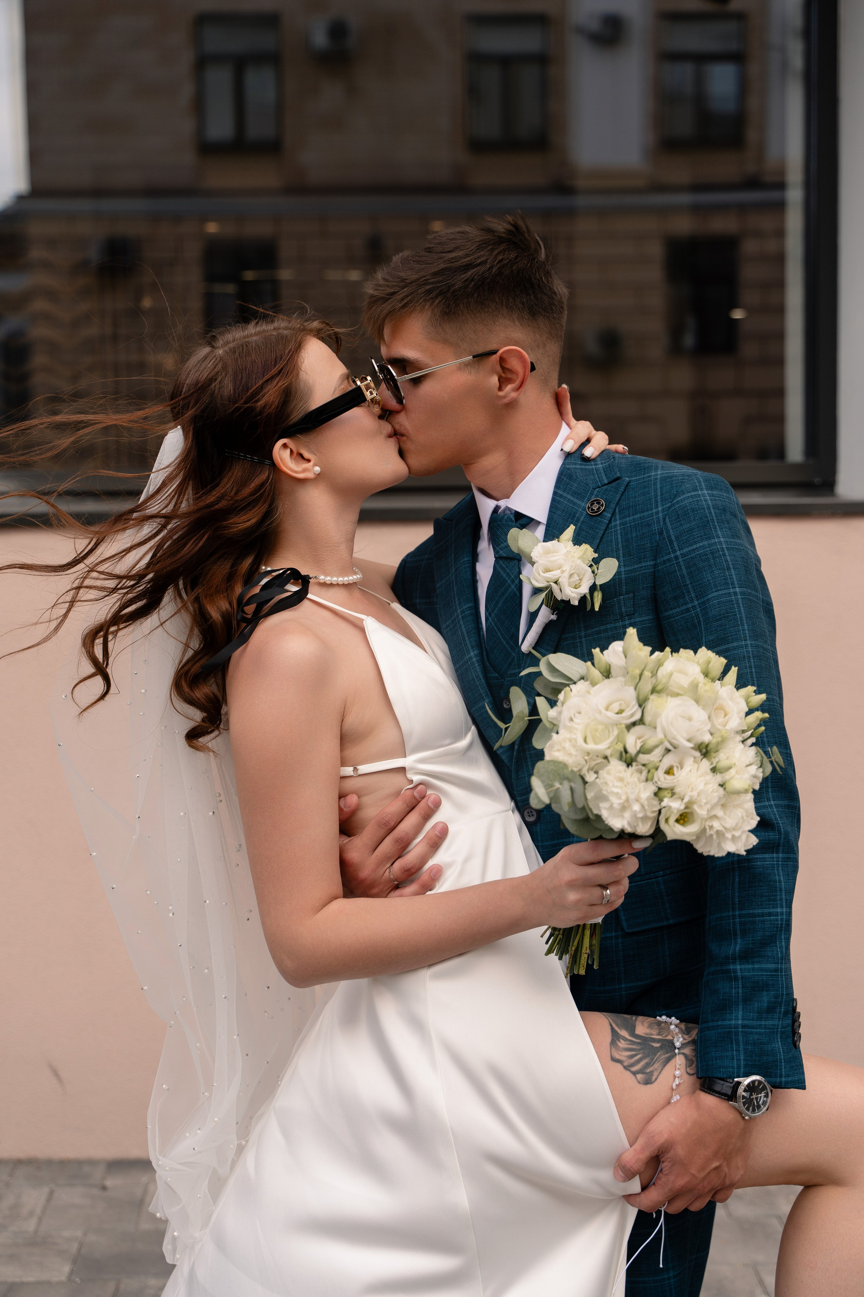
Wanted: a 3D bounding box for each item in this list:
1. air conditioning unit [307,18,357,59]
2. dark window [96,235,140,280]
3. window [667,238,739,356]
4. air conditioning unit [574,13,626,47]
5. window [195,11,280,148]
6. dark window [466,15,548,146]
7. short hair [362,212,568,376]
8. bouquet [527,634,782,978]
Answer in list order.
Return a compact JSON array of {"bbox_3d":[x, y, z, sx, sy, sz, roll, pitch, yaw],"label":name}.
[{"bbox_3d":[-1.429,-8.687,22.061,0.700,0.574,0.330,0,6,3],"label":"air conditioning unit"},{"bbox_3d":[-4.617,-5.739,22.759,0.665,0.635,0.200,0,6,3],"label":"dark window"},{"bbox_3d":[3.921,-5.084,22.401,1.010,1.663,0.150,0,6,3],"label":"window"},{"bbox_3d":[2.382,-8.730,21.863,0.708,0.472,0.330,0,6,3],"label":"air conditioning unit"},{"bbox_3d":[-2.813,-8.179,22.390,1.165,1.904,0.150,0,6,3],"label":"window"},{"bbox_3d":[1.082,-8.117,22.200,1.141,1.845,0.150,0,6,3],"label":"dark window"},{"bbox_3d":[0.035,-0.371,1.620,0.212,0.170,0.175,-3,3,-9],"label":"short hair"},{"bbox_3d":[0.218,0.150,1.520,0.250,0.335,0.220,18,5,5],"label":"bouquet"}]

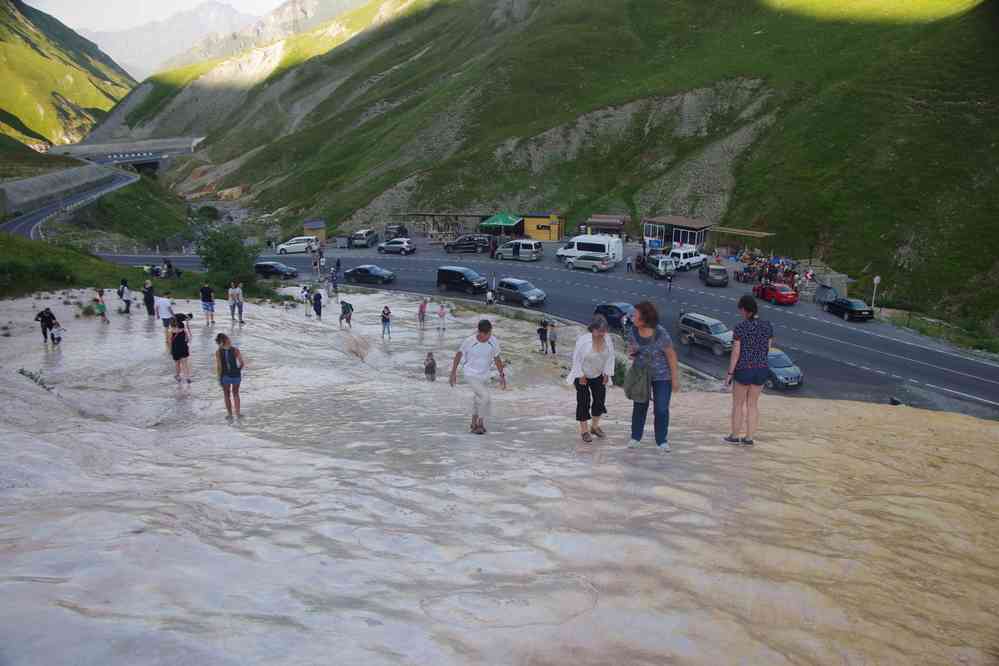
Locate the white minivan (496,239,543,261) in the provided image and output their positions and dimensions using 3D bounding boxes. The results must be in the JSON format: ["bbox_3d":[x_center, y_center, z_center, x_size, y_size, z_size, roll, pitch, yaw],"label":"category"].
[{"bbox_3d":[2.206,-8.826,79.499,4.800,1.920,1.920,5,16,14],"label":"white minivan"}]

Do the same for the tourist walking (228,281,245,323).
[{"bbox_3d":[-10.454,-1.239,29.836,0.520,1.680,0.380,-2,13,-8],"label":"tourist walking"}]

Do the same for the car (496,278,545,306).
[{"bbox_3d":[1.859,-3.368,64.729,4.450,1.670,1.800,16,25,39],"label":"car"}]

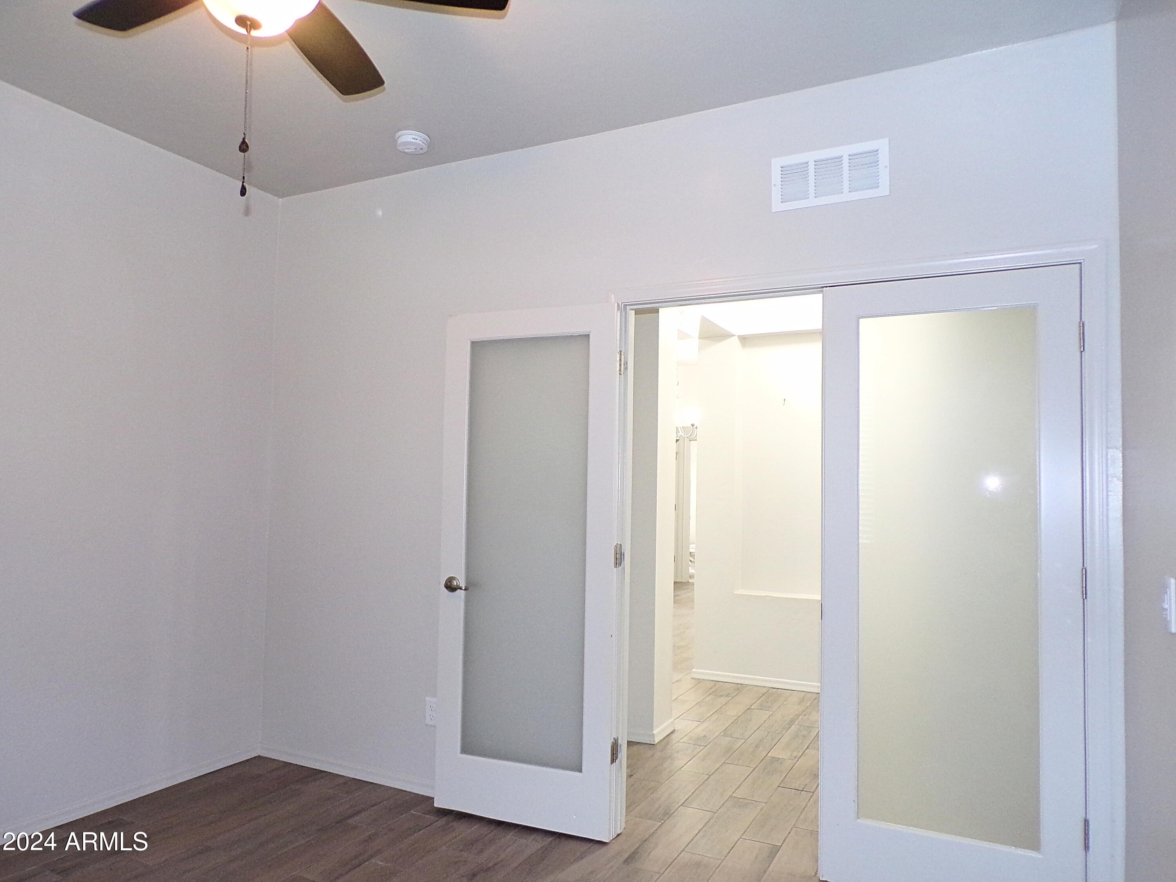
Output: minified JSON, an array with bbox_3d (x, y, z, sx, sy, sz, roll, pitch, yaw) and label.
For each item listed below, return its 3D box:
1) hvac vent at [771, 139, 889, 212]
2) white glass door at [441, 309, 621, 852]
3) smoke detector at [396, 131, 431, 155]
[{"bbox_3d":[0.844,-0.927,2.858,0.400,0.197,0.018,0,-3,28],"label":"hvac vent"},{"bbox_3d":[-0.250,0.479,3.236,0.767,2.020,0.042,0,-3,24],"label":"white glass door"},{"bbox_3d":[-0.724,-1.234,3.378,0.140,0.047,0.140,1,-3,0],"label":"smoke detector"}]

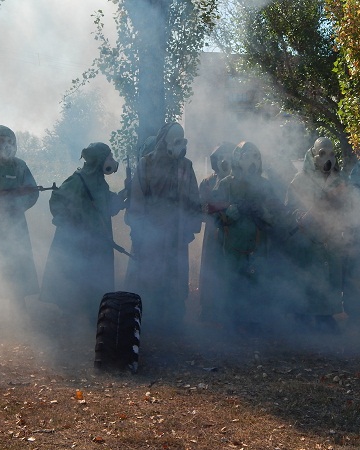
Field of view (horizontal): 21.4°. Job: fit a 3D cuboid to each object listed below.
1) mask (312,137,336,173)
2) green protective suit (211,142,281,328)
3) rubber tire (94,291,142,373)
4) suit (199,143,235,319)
[{"bbox_3d":[1.293,-0.629,8.500,0.210,0.310,0.270,-1,4,-12],"label":"mask"},{"bbox_3d":[0.599,0.095,8.650,0.650,1.700,0.460,0,4,-5],"label":"green protective suit"},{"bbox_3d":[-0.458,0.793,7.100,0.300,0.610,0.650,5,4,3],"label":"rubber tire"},{"bbox_3d":[0.420,0.071,9.000,0.600,1.710,0.450,-1,4,-14],"label":"suit"}]

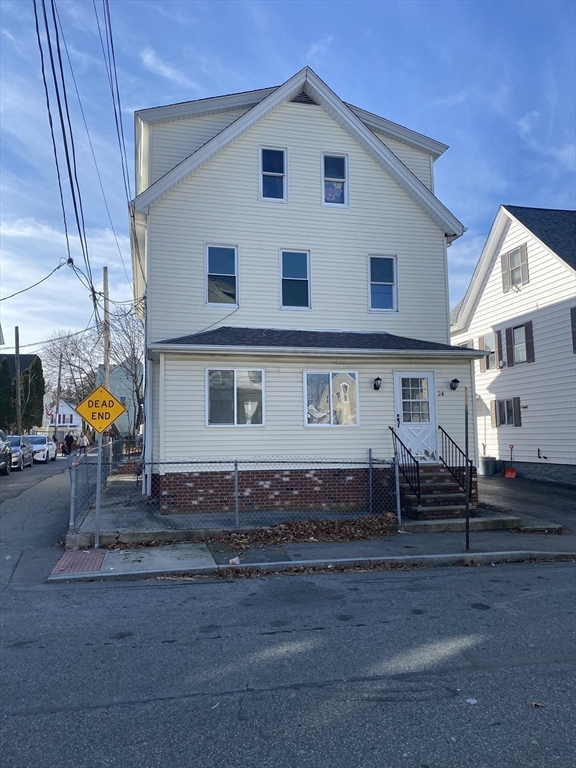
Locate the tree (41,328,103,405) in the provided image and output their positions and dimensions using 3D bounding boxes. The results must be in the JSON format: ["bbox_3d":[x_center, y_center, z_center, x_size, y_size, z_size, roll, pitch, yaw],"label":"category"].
[{"bbox_3d":[-18.724,0.390,50.000,5.600,10.393,5.600,1,-6,-21],"label":"tree"}]

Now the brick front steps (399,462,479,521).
[{"bbox_3d":[2.913,2.177,11.851,1.201,0.992,1.479,1,-5,-12],"label":"brick front steps"}]

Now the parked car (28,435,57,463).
[{"bbox_3d":[-14.734,3.809,33.661,1.820,1.520,4.500,1,-5,-13],"label":"parked car"}]

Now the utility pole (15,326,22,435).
[{"bbox_3d":[-17.393,0.552,37.293,0.300,8.634,0.300,-3,-4,0],"label":"utility pole"}]

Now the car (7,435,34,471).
[{"bbox_3d":[-13.384,3.281,27.563,1.800,1.520,4.450,1,-5,-13],"label":"car"}]

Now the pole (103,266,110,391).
[{"bbox_3d":[-9.067,-0.911,28.915,0.290,10.169,0.290,-2,-5,0],"label":"pole"}]

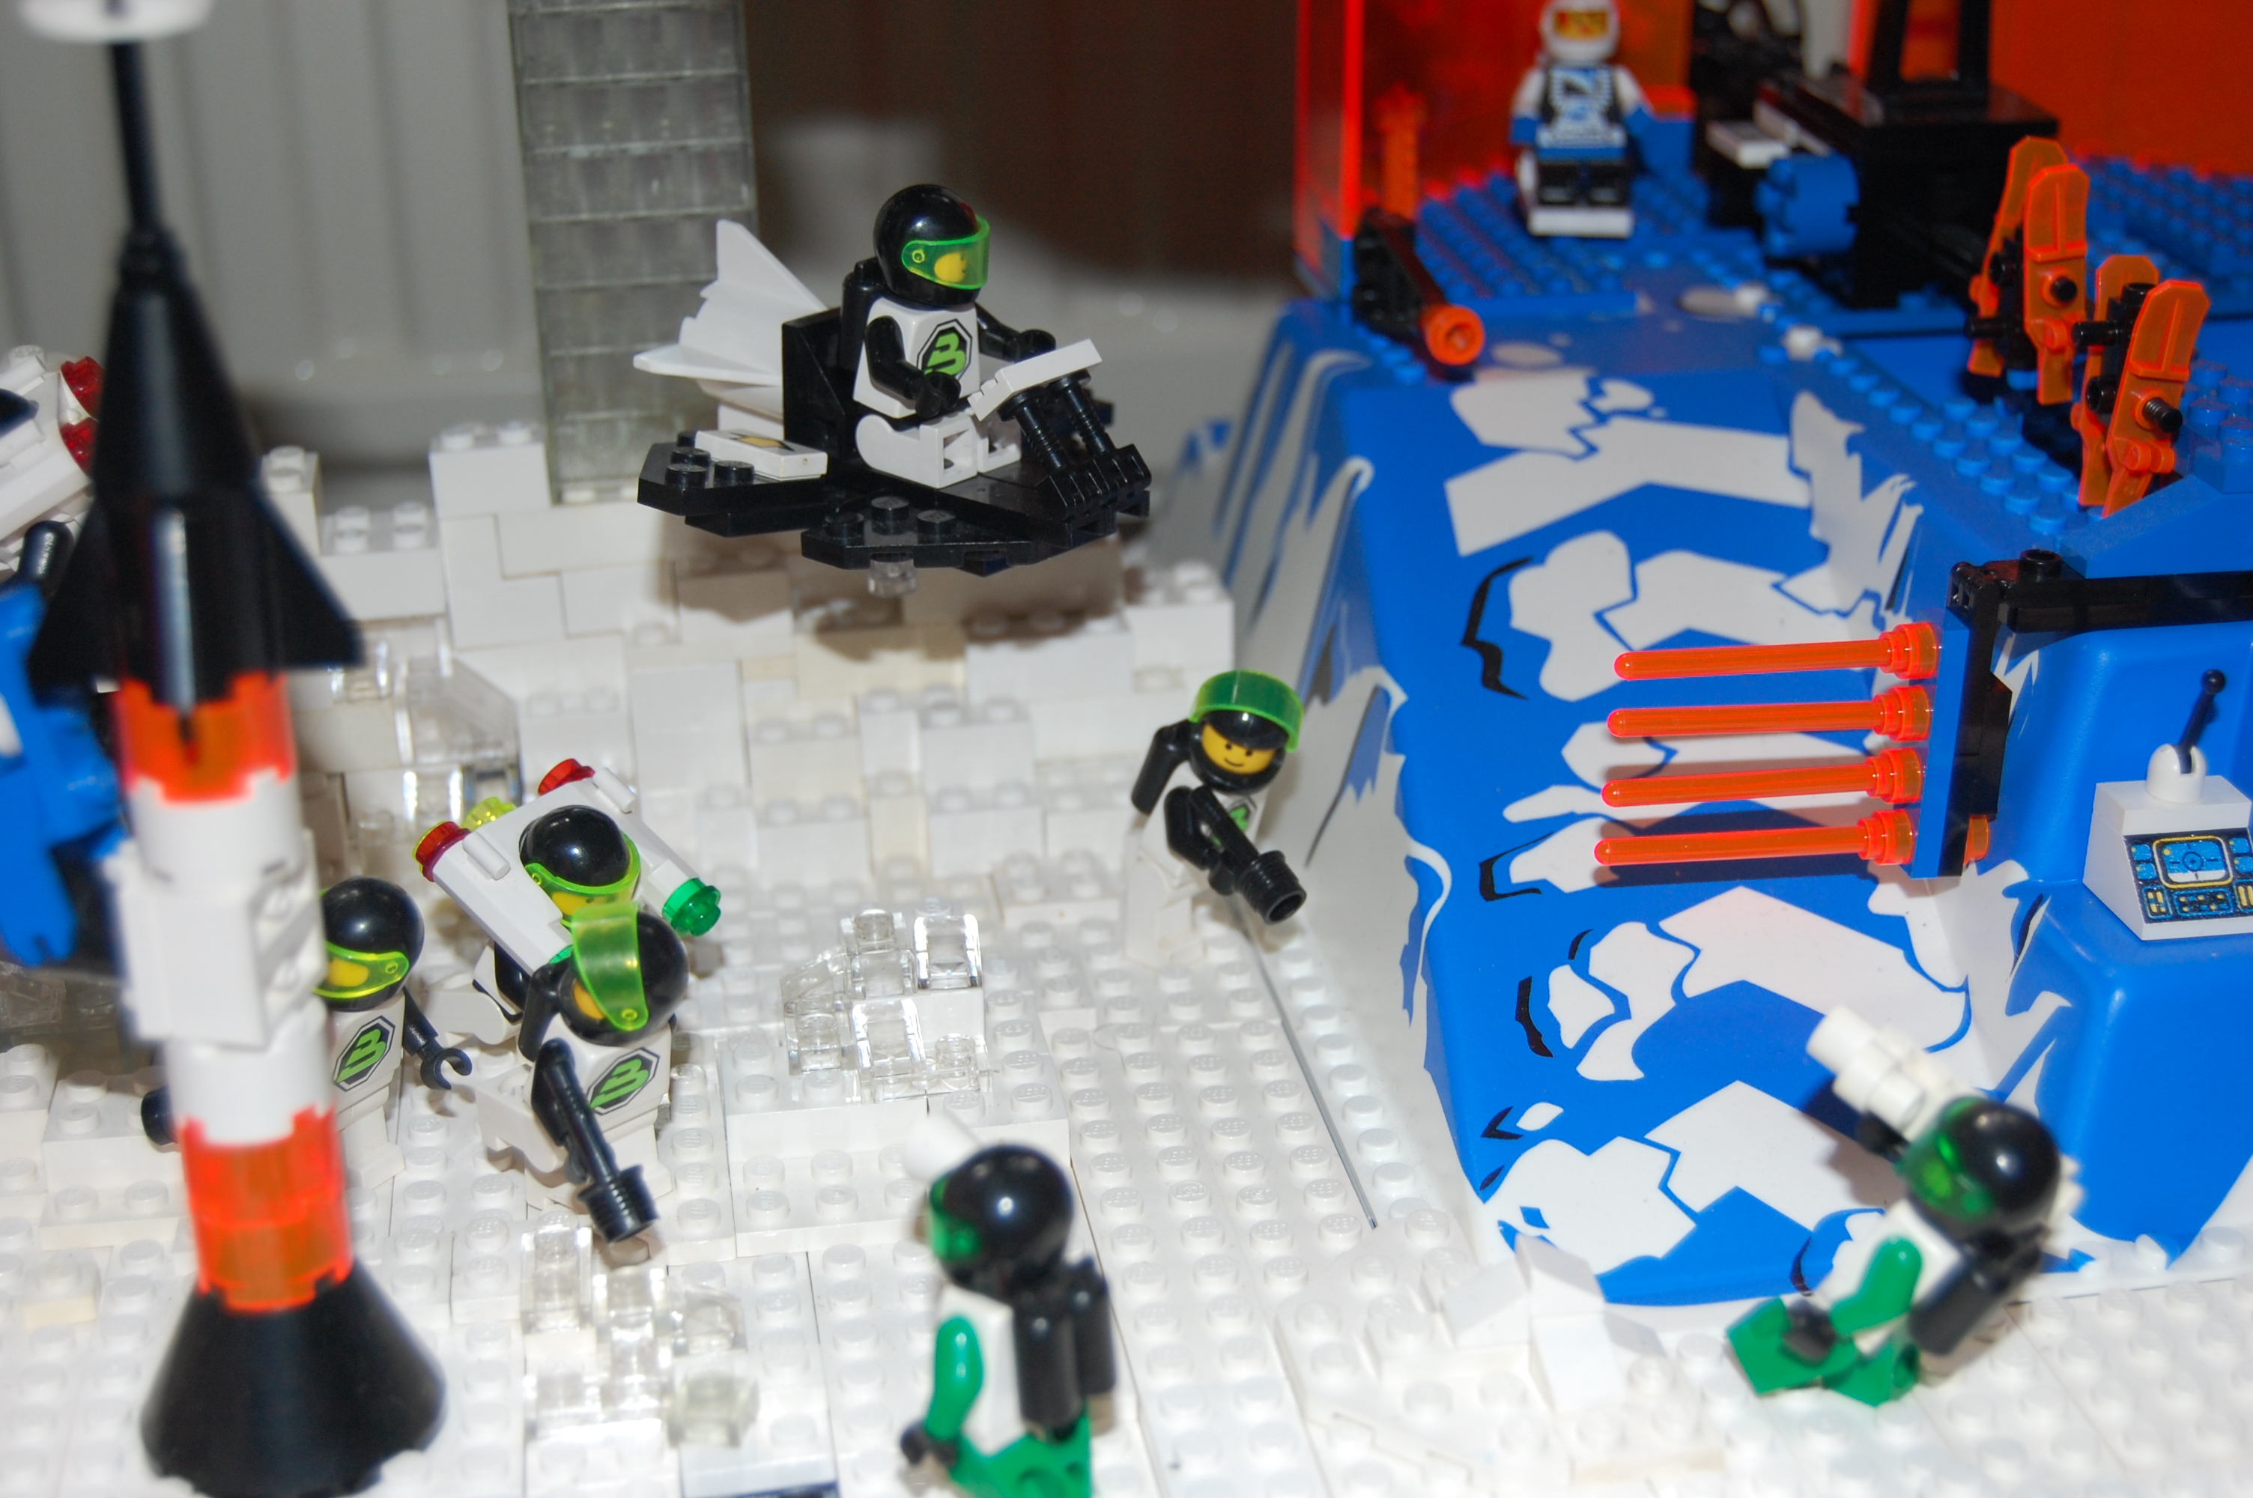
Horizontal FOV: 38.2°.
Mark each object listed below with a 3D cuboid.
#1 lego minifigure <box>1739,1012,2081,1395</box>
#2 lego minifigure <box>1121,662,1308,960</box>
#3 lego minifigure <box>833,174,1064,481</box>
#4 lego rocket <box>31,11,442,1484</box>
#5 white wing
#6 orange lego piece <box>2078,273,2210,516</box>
[{"bbox_3d":[0.079,0.048,0.333,0.033,0.037,0.023,5,24,12],"label":"lego minifigure"},{"bbox_3d":[0.011,0.009,0.427,0.023,0.040,0.026,-17,29,-34],"label":"lego minifigure"},{"bbox_3d":[-0.025,-0.055,0.422,0.023,0.035,0.024,19,30,38],"label":"lego minifigure"},{"bbox_3d":[-0.088,0.002,0.313,0.032,0.143,0.032,-4,24,-8],"label":"lego rocket"},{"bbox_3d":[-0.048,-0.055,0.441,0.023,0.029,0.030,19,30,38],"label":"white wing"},{"bbox_3d":[0.129,-0.044,0.409,0.008,0.033,0.005,2,23,-11],"label":"orange lego piece"}]

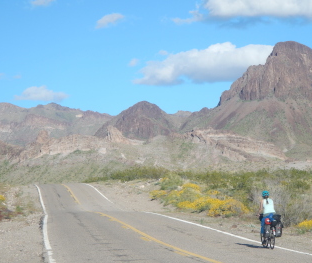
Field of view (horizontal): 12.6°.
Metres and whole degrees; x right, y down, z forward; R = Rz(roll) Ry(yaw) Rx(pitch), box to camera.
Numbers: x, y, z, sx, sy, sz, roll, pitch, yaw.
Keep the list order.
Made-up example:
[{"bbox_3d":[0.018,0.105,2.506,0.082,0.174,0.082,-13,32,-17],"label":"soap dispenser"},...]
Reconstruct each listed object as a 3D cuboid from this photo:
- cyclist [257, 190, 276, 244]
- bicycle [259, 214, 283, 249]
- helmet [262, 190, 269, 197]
[{"bbox_3d":[3.315,2.565,42.000,0.540,1.600,0.880,0,-2,-6],"label":"cyclist"},{"bbox_3d":[3.373,2.960,42.100,0.600,1.030,1.780,0,-2,-6],"label":"bicycle"},{"bbox_3d":[3.275,1.855,42.100,0.210,0.170,0.280,0,-2,-6],"label":"helmet"}]

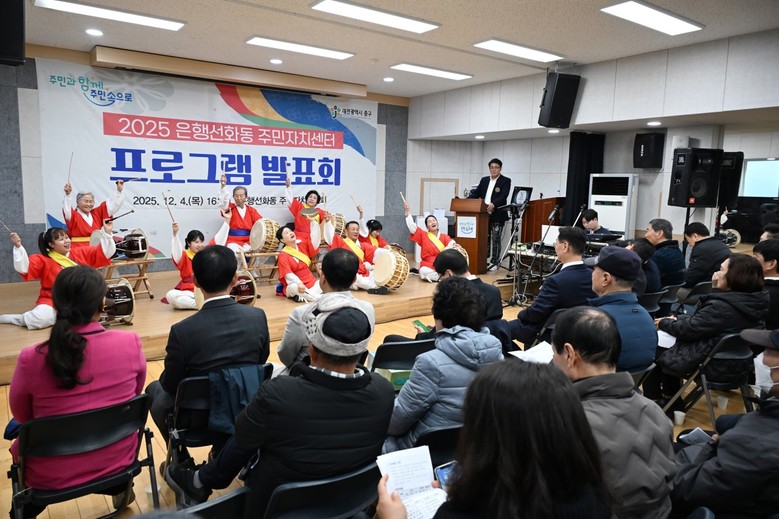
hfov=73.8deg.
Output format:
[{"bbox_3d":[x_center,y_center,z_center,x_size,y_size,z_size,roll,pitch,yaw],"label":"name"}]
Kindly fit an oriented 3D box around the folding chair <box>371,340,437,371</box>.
[{"bbox_3d":[0.014,0.755,2.935,0.450,0.770,0.480,-4,10,-33],"label":"folding chair"}]

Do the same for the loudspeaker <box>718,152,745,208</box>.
[{"bbox_3d":[4.137,-0.981,6.450,0.390,0.670,0.420,7,10,37],"label":"loudspeaker"}]

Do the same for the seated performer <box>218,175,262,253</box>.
[{"bbox_3d":[-1.865,-0.351,6.641,0.620,1.420,0.650,-3,9,-28],"label":"seated performer"}]

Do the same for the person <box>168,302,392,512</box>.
[{"bbox_3d":[-0.426,0.727,1.987,0.680,1.270,0.760,-3,9,-28],"label":"person"}]

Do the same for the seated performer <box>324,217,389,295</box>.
[{"bbox_3d":[-0.410,-0.075,6.450,0.750,0.950,0.700,-3,9,-27],"label":"seated performer"}]

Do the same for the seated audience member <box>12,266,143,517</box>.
[{"bbox_3d":[-1.277,0.597,2.174,0.480,1.220,0.740,-6,11,-39],"label":"seated audience member"}]

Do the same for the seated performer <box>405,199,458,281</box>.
[{"bbox_3d":[0.557,-0.269,7.110,0.710,1.080,0.600,-3,9,-25],"label":"seated performer"}]

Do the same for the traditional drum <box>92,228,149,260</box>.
[{"bbox_3d":[-3.120,-0.173,6.000,0.520,0.390,0.390,-6,11,-41],"label":"traditional drum"}]

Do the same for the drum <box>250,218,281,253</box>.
[{"bbox_3d":[-1.552,-0.300,6.500,0.290,0.410,0.400,-7,12,-44],"label":"drum"}]

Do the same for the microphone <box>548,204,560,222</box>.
[{"bbox_3d":[2.075,-0.589,6.550,0.050,0.240,0.050,31,0,12],"label":"microphone"}]

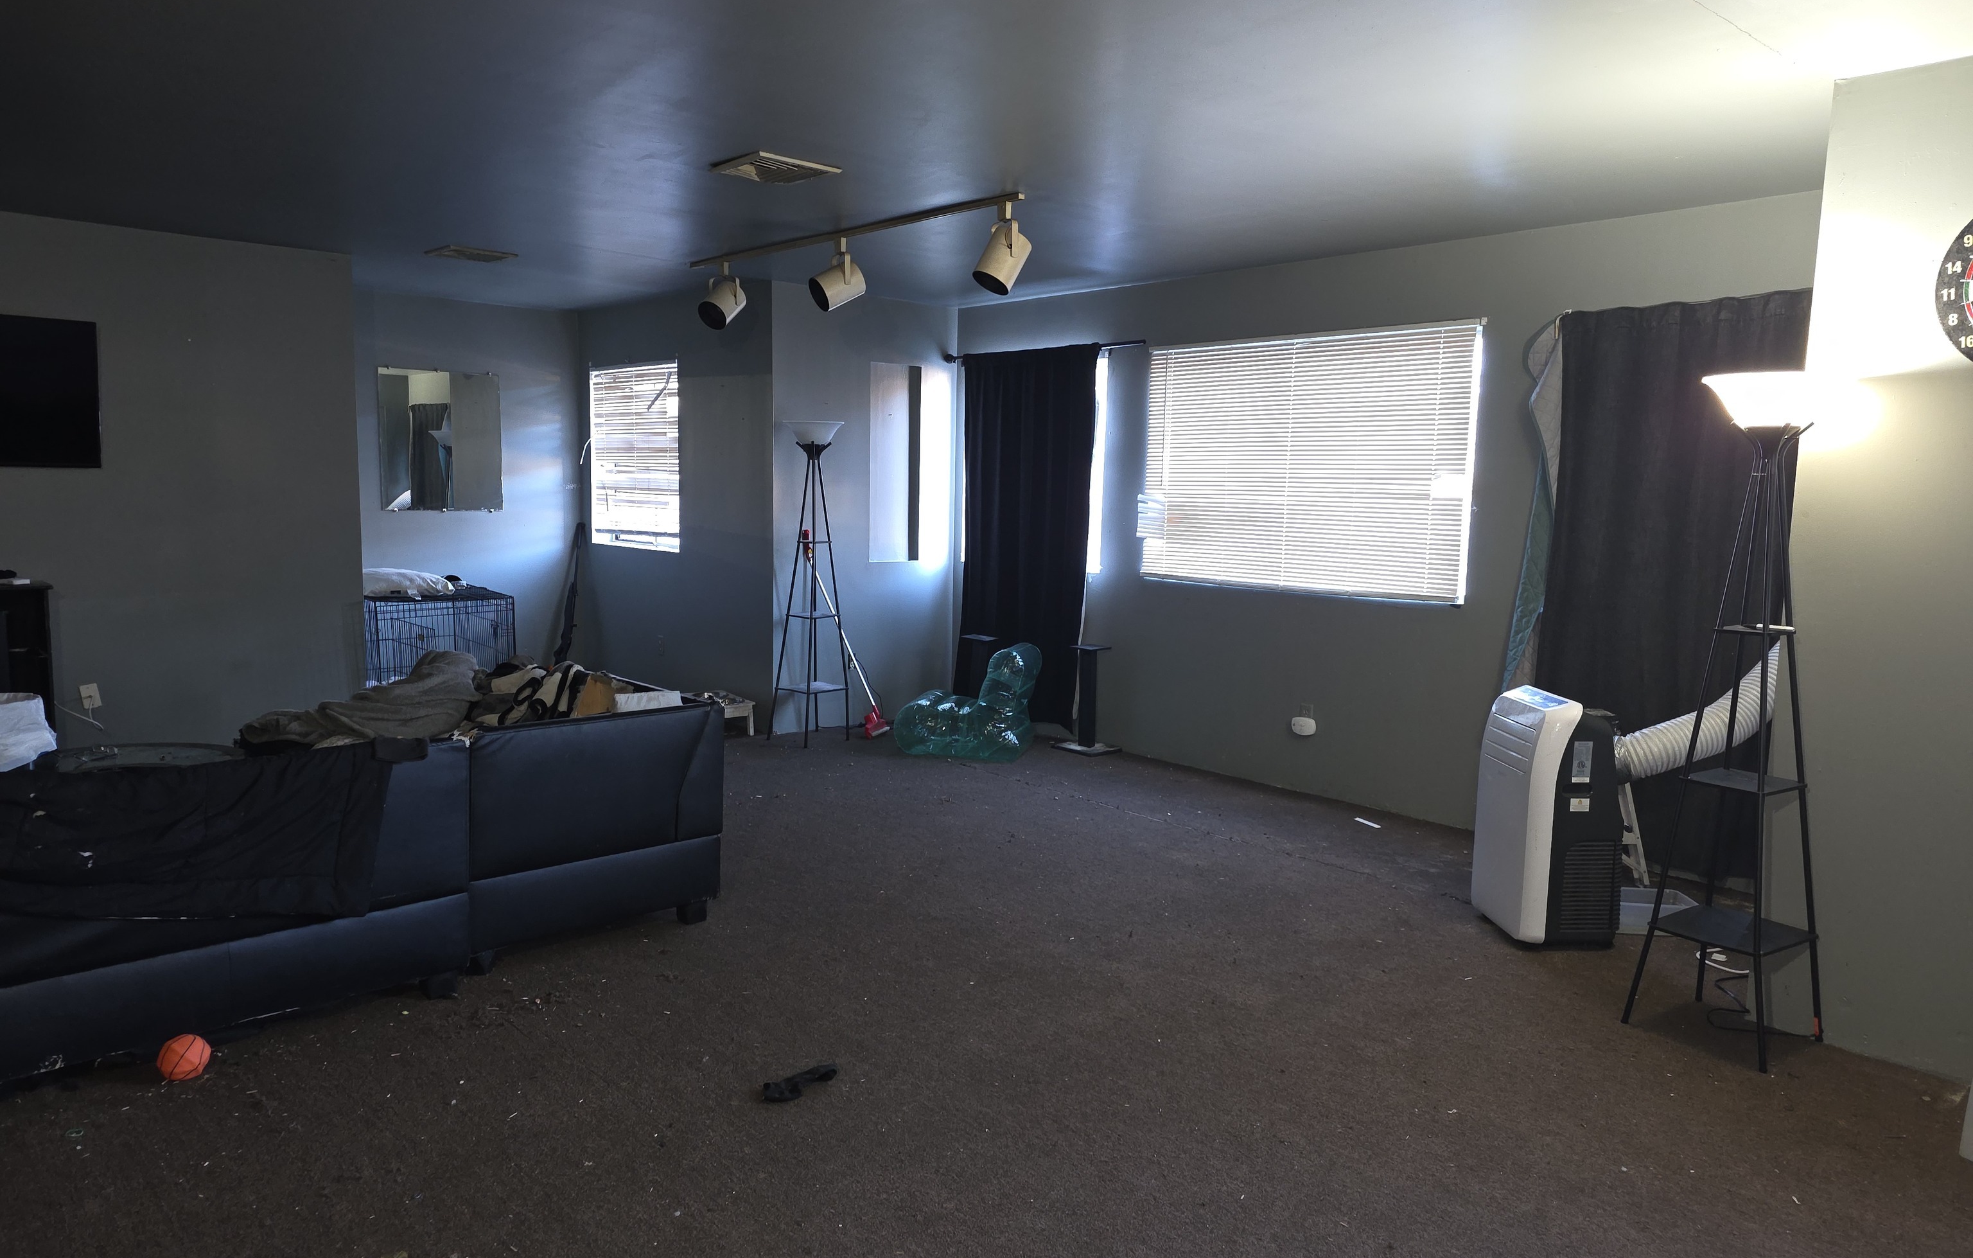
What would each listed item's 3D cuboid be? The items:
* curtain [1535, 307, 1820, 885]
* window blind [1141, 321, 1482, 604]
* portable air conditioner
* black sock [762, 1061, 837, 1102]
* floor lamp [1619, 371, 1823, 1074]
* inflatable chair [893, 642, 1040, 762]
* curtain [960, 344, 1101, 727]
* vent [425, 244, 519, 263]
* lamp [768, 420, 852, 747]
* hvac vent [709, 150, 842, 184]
[{"bbox_3d":[2.571,-0.158,4.838,0.100,2.070,1.060,-4,8,-42],"label":"curtain"},{"bbox_3d":[1.430,-0.769,6.136,0.050,1.175,1.775,-4,8,-42],"label":"window blind"},{"bbox_3d":[1.880,0.602,4.329,0.310,0.770,0.415,0,6,-10],"label":"portable air conditioner"},{"bbox_3d":[-0.437,1.054,3.051,0.200,0.040,0.075,-3,7,-34],"label":"black sock"},{"bbox_3d":[1.991,0.224,3.413,0.350,1.725,0.350,-3,8,-34],"label":"floor lamp"},{"bbox_3d":[-0.072,0.355,7.078,0.680,0.570,0.700,3,6,12],"label":"inflatable chair"},{"bbox_3d":[0.175,-0.492,7.468,0.100,2.110,1.080,-4,8,-42],"label":"curtain"},{"bbox_3d":[-2.484,-1.810,6.315,0.324,0.025,0.324,-4,8,-42],"label":"vent"},{"bbox_3d":[-0.955,-0.250,7.114,0.345,1.725,0.345,-5,9,-45],"label":"lamp"},{"bbox_3d":[-0.723,-1.566,4.467,0.324,0.025,0.324,-4,8,-42],"label":"hvac vent"}]

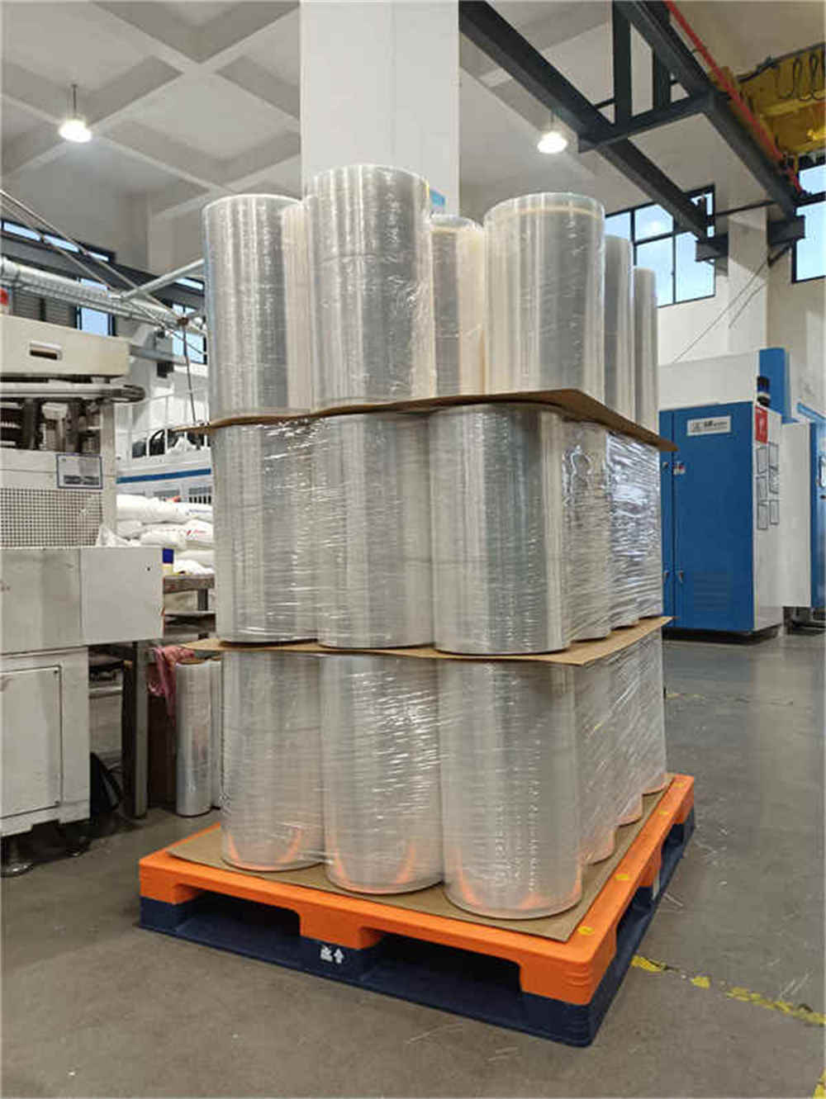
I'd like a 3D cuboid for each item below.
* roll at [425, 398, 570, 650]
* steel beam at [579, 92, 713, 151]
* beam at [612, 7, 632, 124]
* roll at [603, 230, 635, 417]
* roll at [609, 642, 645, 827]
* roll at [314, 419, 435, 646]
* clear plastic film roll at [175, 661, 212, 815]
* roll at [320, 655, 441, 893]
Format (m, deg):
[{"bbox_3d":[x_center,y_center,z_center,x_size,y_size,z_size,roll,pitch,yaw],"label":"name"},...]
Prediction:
[{"bbox_3d":[0.181,-0.040,1.670,0.284,0.485,0.284,-2,0,0],"label":"roll"},{"bbox_3d":[2.317,-4.359,8.072,1.365,0.200,0.150,-1,0,38],"label":"steel beam"},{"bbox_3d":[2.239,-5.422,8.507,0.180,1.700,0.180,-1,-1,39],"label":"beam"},{"bbox_3d":[0.461,-0.540,2.187,0.285,0.513,0.285,-2,0,0],"label":"roll"},{"bbox_3d":[0.482,0.458,2.174,0.283,0.501,0.283,-1,0,0],"label":"roll"},{"bbox_3d":[-0.077,-0.041,1.791,0.283,0.501,0.283,-1,0,0],"label":"roll"},{"bbox_3d":[-0.744,0.633,2.685,0.112,0.502,0.112,0,0,0],"label":"clear plastic film roll"},{"bbox_3d":[-0.060,0.465,1.795,0.283,0.501,0.283,-1,0,0],"label":"roll"}]

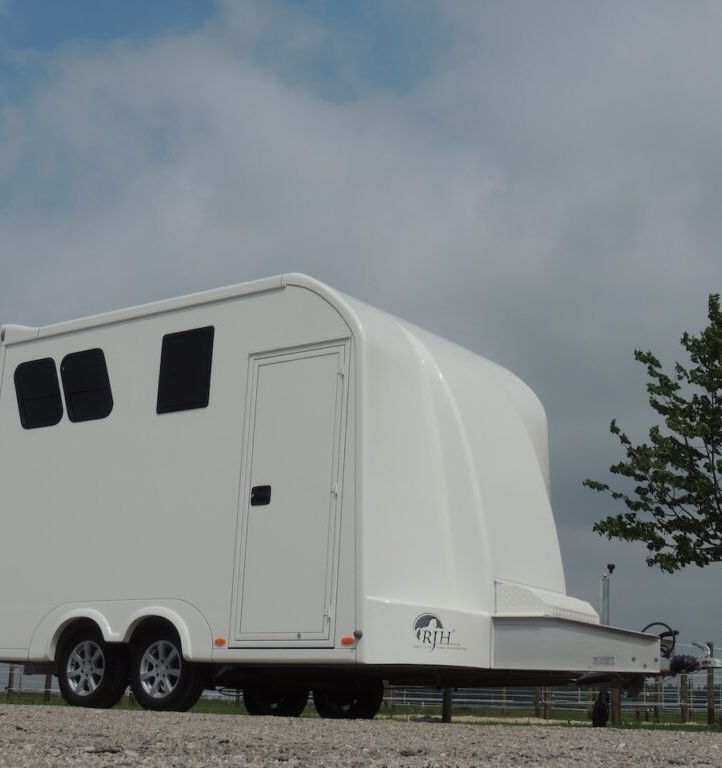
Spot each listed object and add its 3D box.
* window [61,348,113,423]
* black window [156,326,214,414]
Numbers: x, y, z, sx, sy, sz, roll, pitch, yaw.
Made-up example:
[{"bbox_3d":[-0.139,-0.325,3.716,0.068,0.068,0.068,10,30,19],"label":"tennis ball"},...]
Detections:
[{"bbox_3d":[-2.185,0.010,11.053,0.695,0.594,0.050,-8,-18,38],"label":"window"},{"bbox_3d":[-1.309,-0.103,10.361,0.550,0.625,0.050,-8,-18,38],"label":"black window"}]

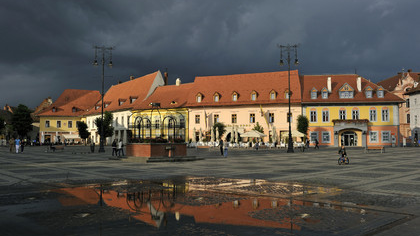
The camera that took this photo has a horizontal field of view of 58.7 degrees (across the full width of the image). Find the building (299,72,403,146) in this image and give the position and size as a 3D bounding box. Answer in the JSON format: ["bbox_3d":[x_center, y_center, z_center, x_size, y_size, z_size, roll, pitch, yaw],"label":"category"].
[{"bbox_3d":[31.406,-1.619,87.909,20.660,16.400,15.000,0,-3,7],"label":"building"}]

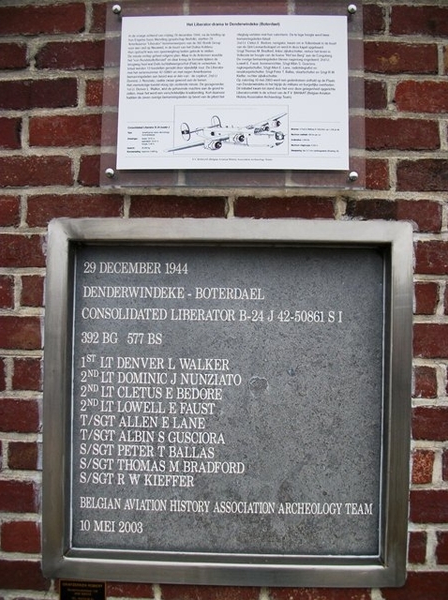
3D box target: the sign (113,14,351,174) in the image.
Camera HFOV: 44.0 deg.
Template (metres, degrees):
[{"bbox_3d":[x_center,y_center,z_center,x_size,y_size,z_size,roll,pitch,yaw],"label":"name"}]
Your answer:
[{"bbox_3d":[0.017,-0.384,1.023,0.425,0.297,0.015,1,-4,1],"label":"sign"}]

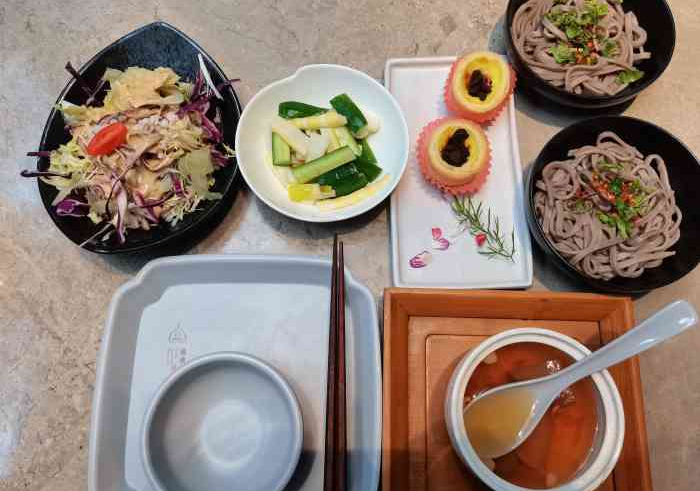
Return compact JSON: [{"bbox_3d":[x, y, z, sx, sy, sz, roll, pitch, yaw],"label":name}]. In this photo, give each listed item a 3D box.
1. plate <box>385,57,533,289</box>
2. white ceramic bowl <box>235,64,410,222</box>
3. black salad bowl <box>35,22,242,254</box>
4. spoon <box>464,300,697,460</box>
[{"bbox_3d":[0.089,-0.067,0.472,0.116,0.018,0.214,0,74,0],"label":"plate"},{"bbox_3d":[-0.022,-0.078,0.461,0.139,0.048,0.138,0,74,0],"label":"white ceramic bowl"},{"bbox_3d":[-0.161,-0.079,0.449,0.154,0.072,0.190,1,74,1],"label":"black salad bowl"},{"bbox_3d":[0.145,0.089,0.359,0.165,0.043,0.039,-28,76,-3],"label":"spoon"}]

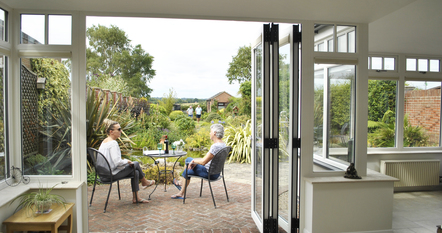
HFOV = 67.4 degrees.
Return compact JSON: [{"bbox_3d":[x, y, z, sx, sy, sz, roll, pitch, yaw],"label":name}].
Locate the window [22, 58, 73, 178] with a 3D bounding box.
[{"bbox_3d":[-1.726,0.007,3.297,0.490,1.183,0.070,0,2,-6],"label":"window"}]

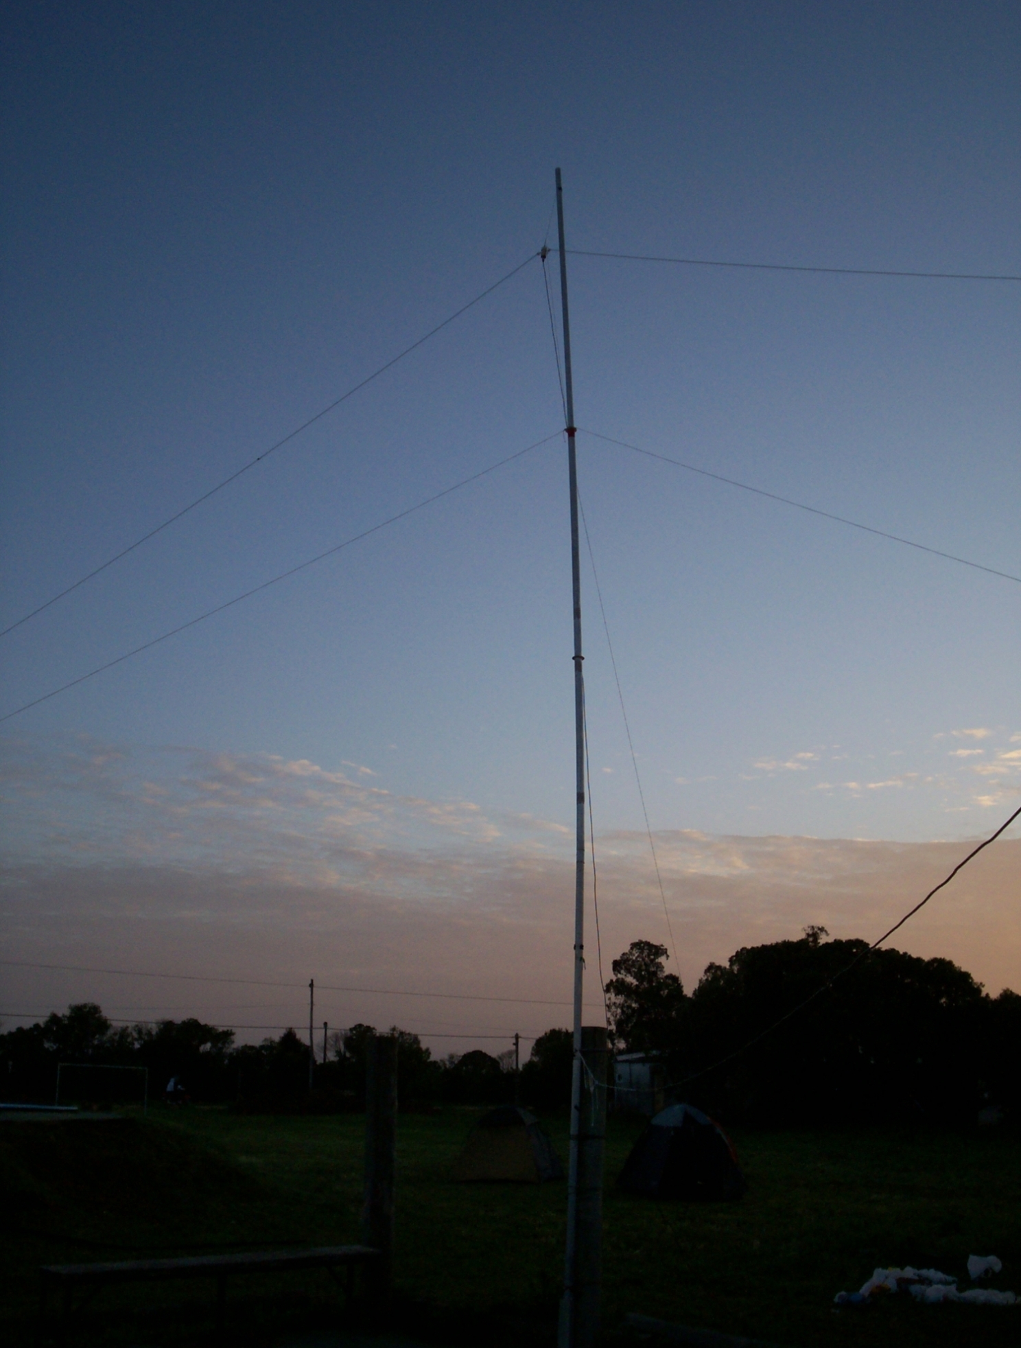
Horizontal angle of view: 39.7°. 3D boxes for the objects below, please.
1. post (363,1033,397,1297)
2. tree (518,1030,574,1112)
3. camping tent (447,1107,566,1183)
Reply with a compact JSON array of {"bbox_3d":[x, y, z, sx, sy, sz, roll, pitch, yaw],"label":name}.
[{"bbox_3d":[-0.974,3.671,10.550,0.200,1.932,0.200,0,-16,0],"label":"post"},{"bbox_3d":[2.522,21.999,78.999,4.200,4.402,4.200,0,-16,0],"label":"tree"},{"bbox_3d":[-0.025,8.087,24.516,1.500,1.240,1.750,-4,-17,13],"label":"camping tent"}]

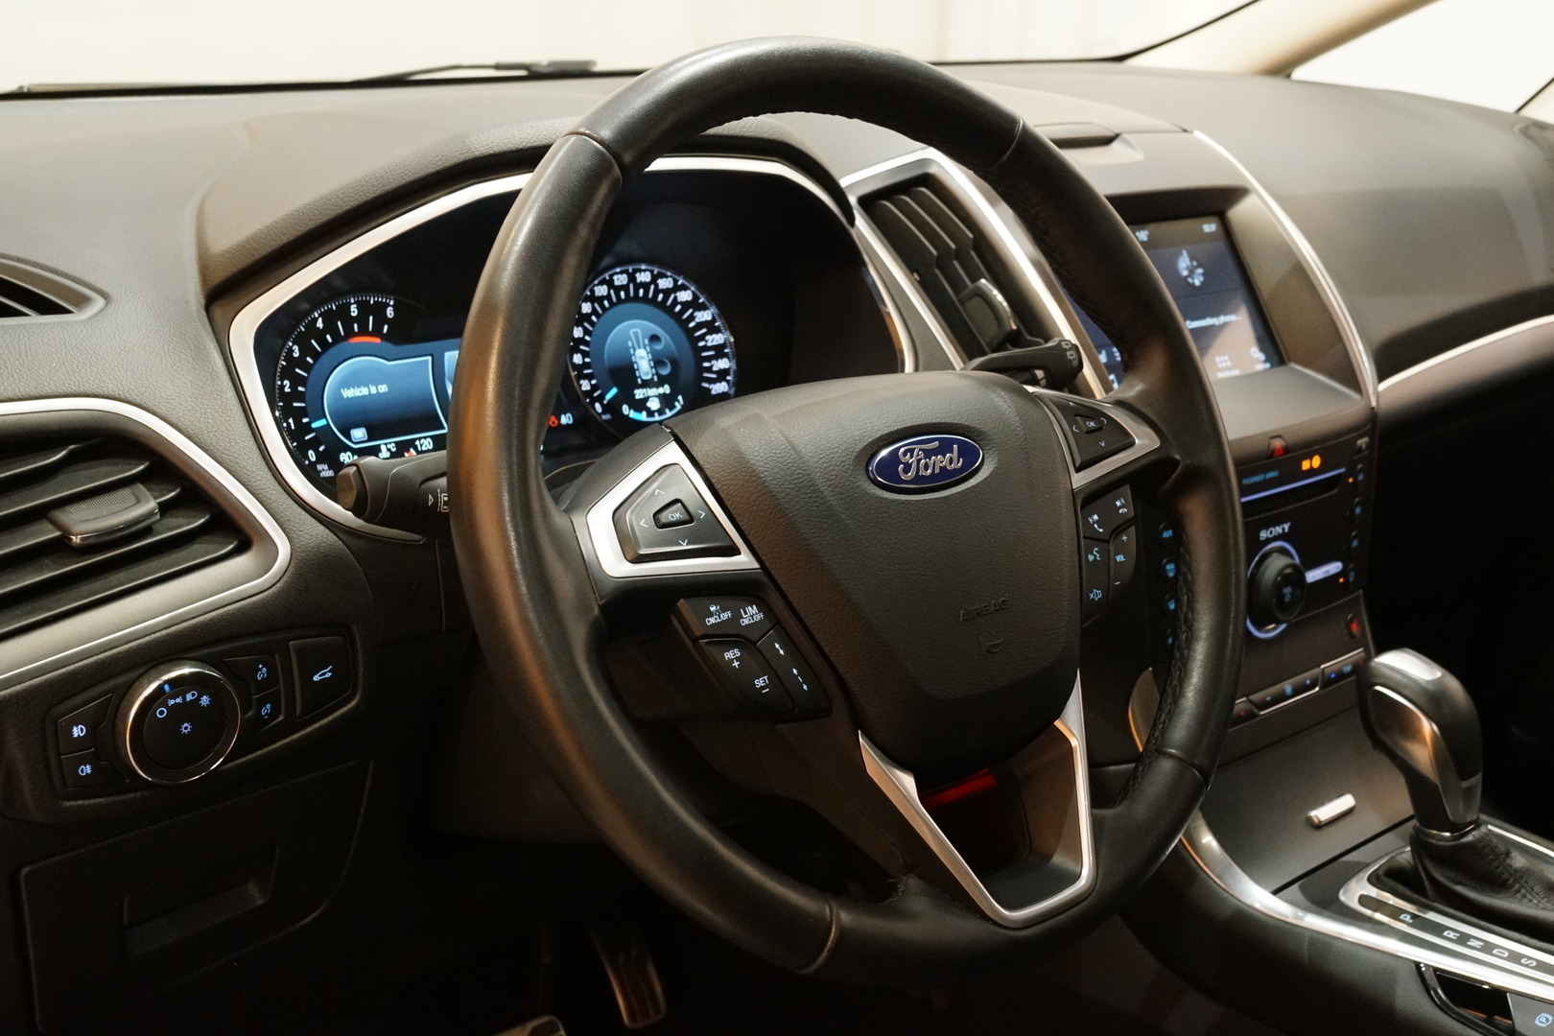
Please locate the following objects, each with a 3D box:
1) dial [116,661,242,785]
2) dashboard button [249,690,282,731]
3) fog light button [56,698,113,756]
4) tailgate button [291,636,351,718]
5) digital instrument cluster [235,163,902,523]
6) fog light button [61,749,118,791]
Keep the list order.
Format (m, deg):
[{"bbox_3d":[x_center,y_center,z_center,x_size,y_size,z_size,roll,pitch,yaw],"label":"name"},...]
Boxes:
[{"bbox_3d":[-0.259,0.088,0.670,0.051,0.051,0.020,-15,17,-41],"label":"dial"},{"bbox_3d":[-0.235,0.086,0.709,0.017,0.017,0.010,-15,17,-41],"label":"dashboard button"},{"bbox_3d":[-0.292,0.087,0.654,0.025,0.021,0.010,-15,17,-41],"label":"fog light button"},{"bbox_3d":[-0.215,0.072,0.725,0.028,0.037,0.010,-15,17,-41],"label":"tailgate button"},{"bbox_3d":[-0.072,-0.092,0.766,0.385,0.172,0.060,-12,12,-35],"label":"digital instrument cluster"},{"bbox_3d":[-0.292,0.106,0.657,0.021,0.020,0.010,-15,17,-41],"label":"fog light button"}]

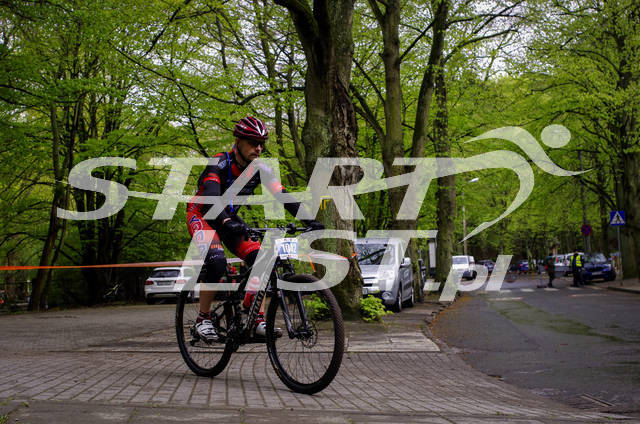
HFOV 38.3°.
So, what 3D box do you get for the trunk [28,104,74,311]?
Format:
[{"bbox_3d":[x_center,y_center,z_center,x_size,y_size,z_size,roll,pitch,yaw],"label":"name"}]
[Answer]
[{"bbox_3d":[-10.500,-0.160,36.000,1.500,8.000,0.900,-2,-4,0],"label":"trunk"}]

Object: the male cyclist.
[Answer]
[{"bbox_3d":[-0.505,0.125,6.190,0.740,1.530,0.920,1,-3,-40],"label":"male cyclist"}]

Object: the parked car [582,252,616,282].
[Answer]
[{"bbox_3d":[14.720,2.950,48.900,1.800,1.480,4.450,-4,-4,20],"label":"parked car"}]

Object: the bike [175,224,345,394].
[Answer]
[{"bbox_3d":[-0.460,0.625,6.160,0.720,1.050,1.860,1,-3,-40],"label":"bike"}]

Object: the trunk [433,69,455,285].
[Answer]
[{"bbox_3d":[5.930,-1.500,44.000,0.800,10.400,0.800,-2,-4,0],"label":"trunk"}]

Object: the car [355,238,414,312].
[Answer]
[{"bbox_3d":[1.340,1.620,23.750,1.830,1.810,4.380,-3,-4,12],"label":"car"}]

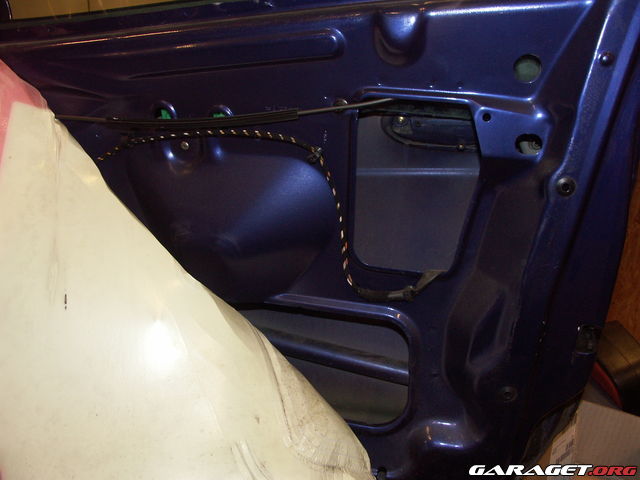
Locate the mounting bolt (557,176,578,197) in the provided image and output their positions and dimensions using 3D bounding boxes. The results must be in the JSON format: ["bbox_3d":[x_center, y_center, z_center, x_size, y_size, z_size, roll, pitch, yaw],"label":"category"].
[{"bbox_3d":[0.314,-0.068,0.660,0.025,0.025,0.010,3,11,13],"label":"mounting bolt"}]

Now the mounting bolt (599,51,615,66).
[{"bbox_3d":[0.346,-0.218,0.624,0.018,0.018,0.010,3,11,13],"label":"mounting bolt"}]

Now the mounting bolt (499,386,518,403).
[{"bbox_3d":[0.266,0.217,0.727,0.024,0.023,0.010,3,11,13],"label":"mounting bolt"}]

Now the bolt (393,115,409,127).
[{"bbox_3d":[0.122,-0.181,0.783,0.021,0.019,0.012,3,11,13],"label":"bolt"}]

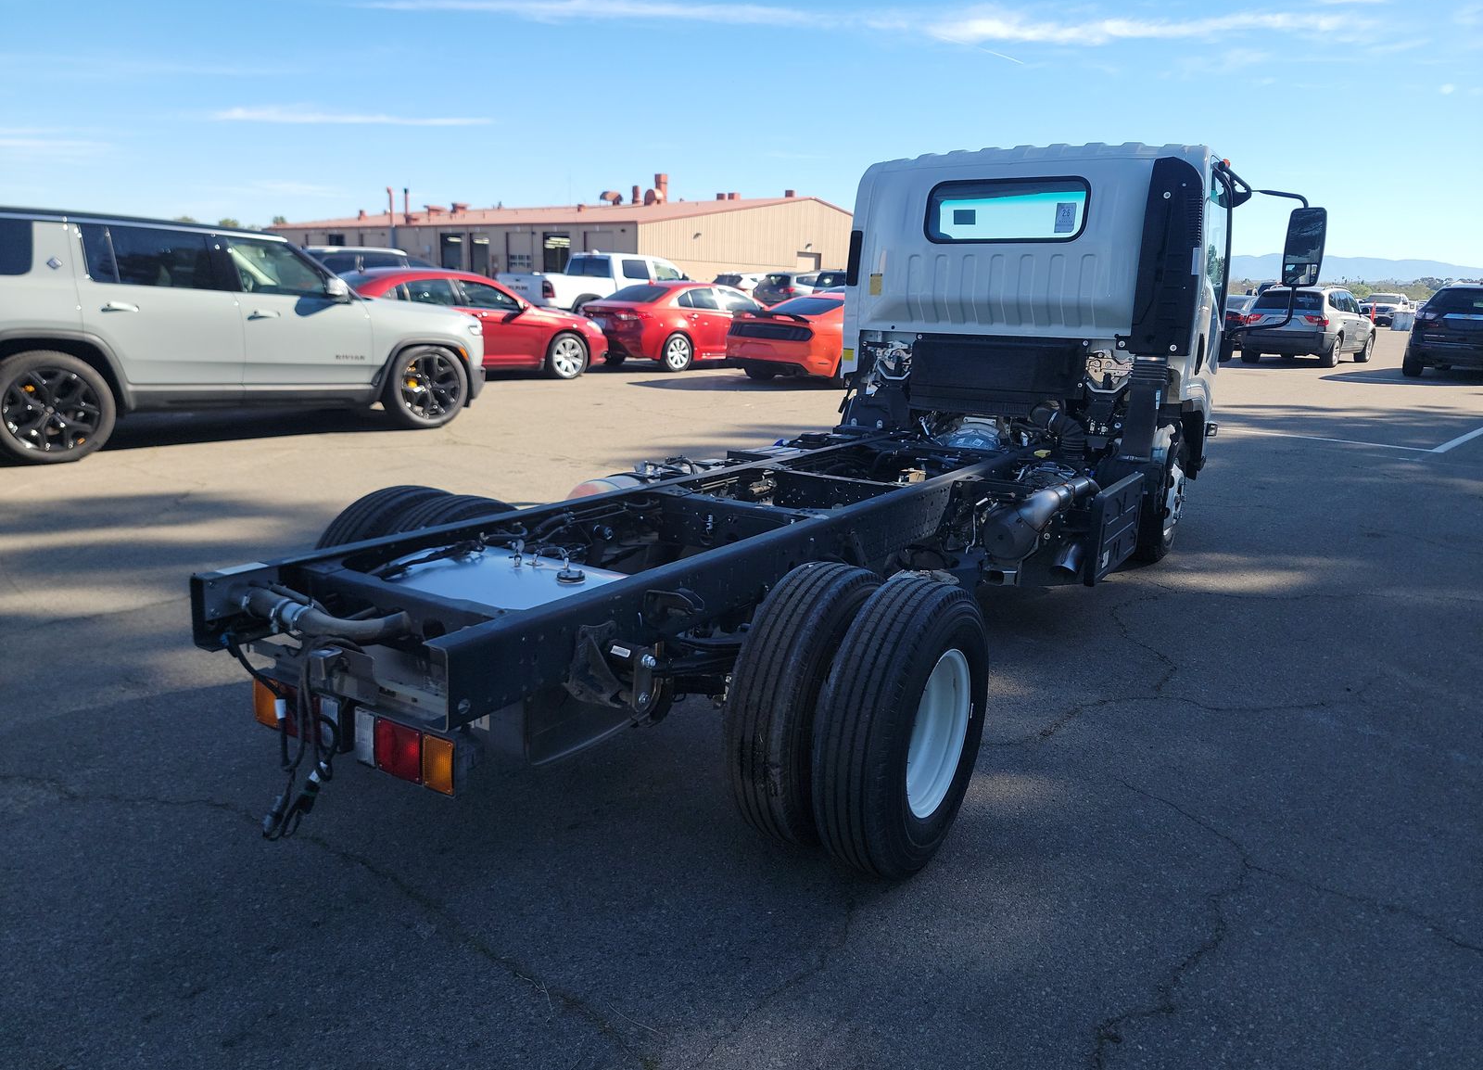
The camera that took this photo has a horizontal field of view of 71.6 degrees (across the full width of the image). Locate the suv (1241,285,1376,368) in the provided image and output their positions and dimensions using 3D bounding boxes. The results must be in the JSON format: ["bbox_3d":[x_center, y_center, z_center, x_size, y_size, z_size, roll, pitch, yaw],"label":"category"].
[{"bbox_3d":[12.750,-4.690,22.950,1.853,1.674,4.565,14,18,41],"label":"suv"}]

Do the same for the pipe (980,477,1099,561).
[{"bbox_3d":[1.412,-0.124,4.779,0.250,0.260,1.200,10,16,30],"label":"pipe"}]

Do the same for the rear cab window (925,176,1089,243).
[{"bbox_3d":[1.461,-1.787,5.663,0.910,0.315,0.040,10,14,30],"label":"rear cab window"}]

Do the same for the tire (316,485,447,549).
[{"bbox_3d":[-1.181,0.220,3.672,0.220,0.775,0.775,10,16,30],"label":"tire"}]

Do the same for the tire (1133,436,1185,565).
[{"bbox_3d":[2.336,-0.209,5.953,0.210,0.770,0.770,10,16,30],"label":"tire"}]

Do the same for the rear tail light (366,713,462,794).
[{"bbox_3d":[-0.702,0.468,2.254,0.285,0.125,0.070,10,14,30],"label":"rear tail light"}]

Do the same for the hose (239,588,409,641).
[{"bbox_3d":[-0.973,0.177,2.381,0.430,0.060,0.170,10,14,30],"label":"hose"}]

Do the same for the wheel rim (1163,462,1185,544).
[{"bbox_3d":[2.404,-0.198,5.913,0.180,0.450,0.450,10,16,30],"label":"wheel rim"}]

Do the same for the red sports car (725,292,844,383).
[{"bbox_3d":[1.828,-3.292,17.217,1.920,1.380,4.790,13,17,39],"label":"red sports car"}]

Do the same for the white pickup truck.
[{"bbox_3d":[-2.944,-5.840,25.087,2.060,1.960,5.900,14,18,42],"label":"white pickup truck"}]

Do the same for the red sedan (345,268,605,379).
[{"bbox_3d":[-4.090,-2.890,14.150,1.843,1.482,4.870,15,18,42],"label":"red sedan"}]

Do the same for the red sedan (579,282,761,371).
[{"bbox_3d":[-0.805,-3.800,18.600,1.810,1.450,4.720,13,18,40],"label":"red sedan"}]

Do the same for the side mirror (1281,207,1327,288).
[{"bbox_3d":[3.308,-1.685,6.036,0.085,0.450,0.200,-7,16,-33],"label":"side mirror"}]

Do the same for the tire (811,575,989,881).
[{"bbox_3d":[0.441,0.502,2.722,0.210,0.770,0.770,10,16,30],"label":"tire"}]

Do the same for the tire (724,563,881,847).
[{"bbox_3d":[0.230,0.467,2.847,0.210,0.770,0.770,10,16,30],"label":"tire"}]

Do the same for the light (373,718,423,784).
[{"bbox_3d":[-0.733,0.467,2.271,0.152,0.120,0.060,10,14,30],"label":"light"}]

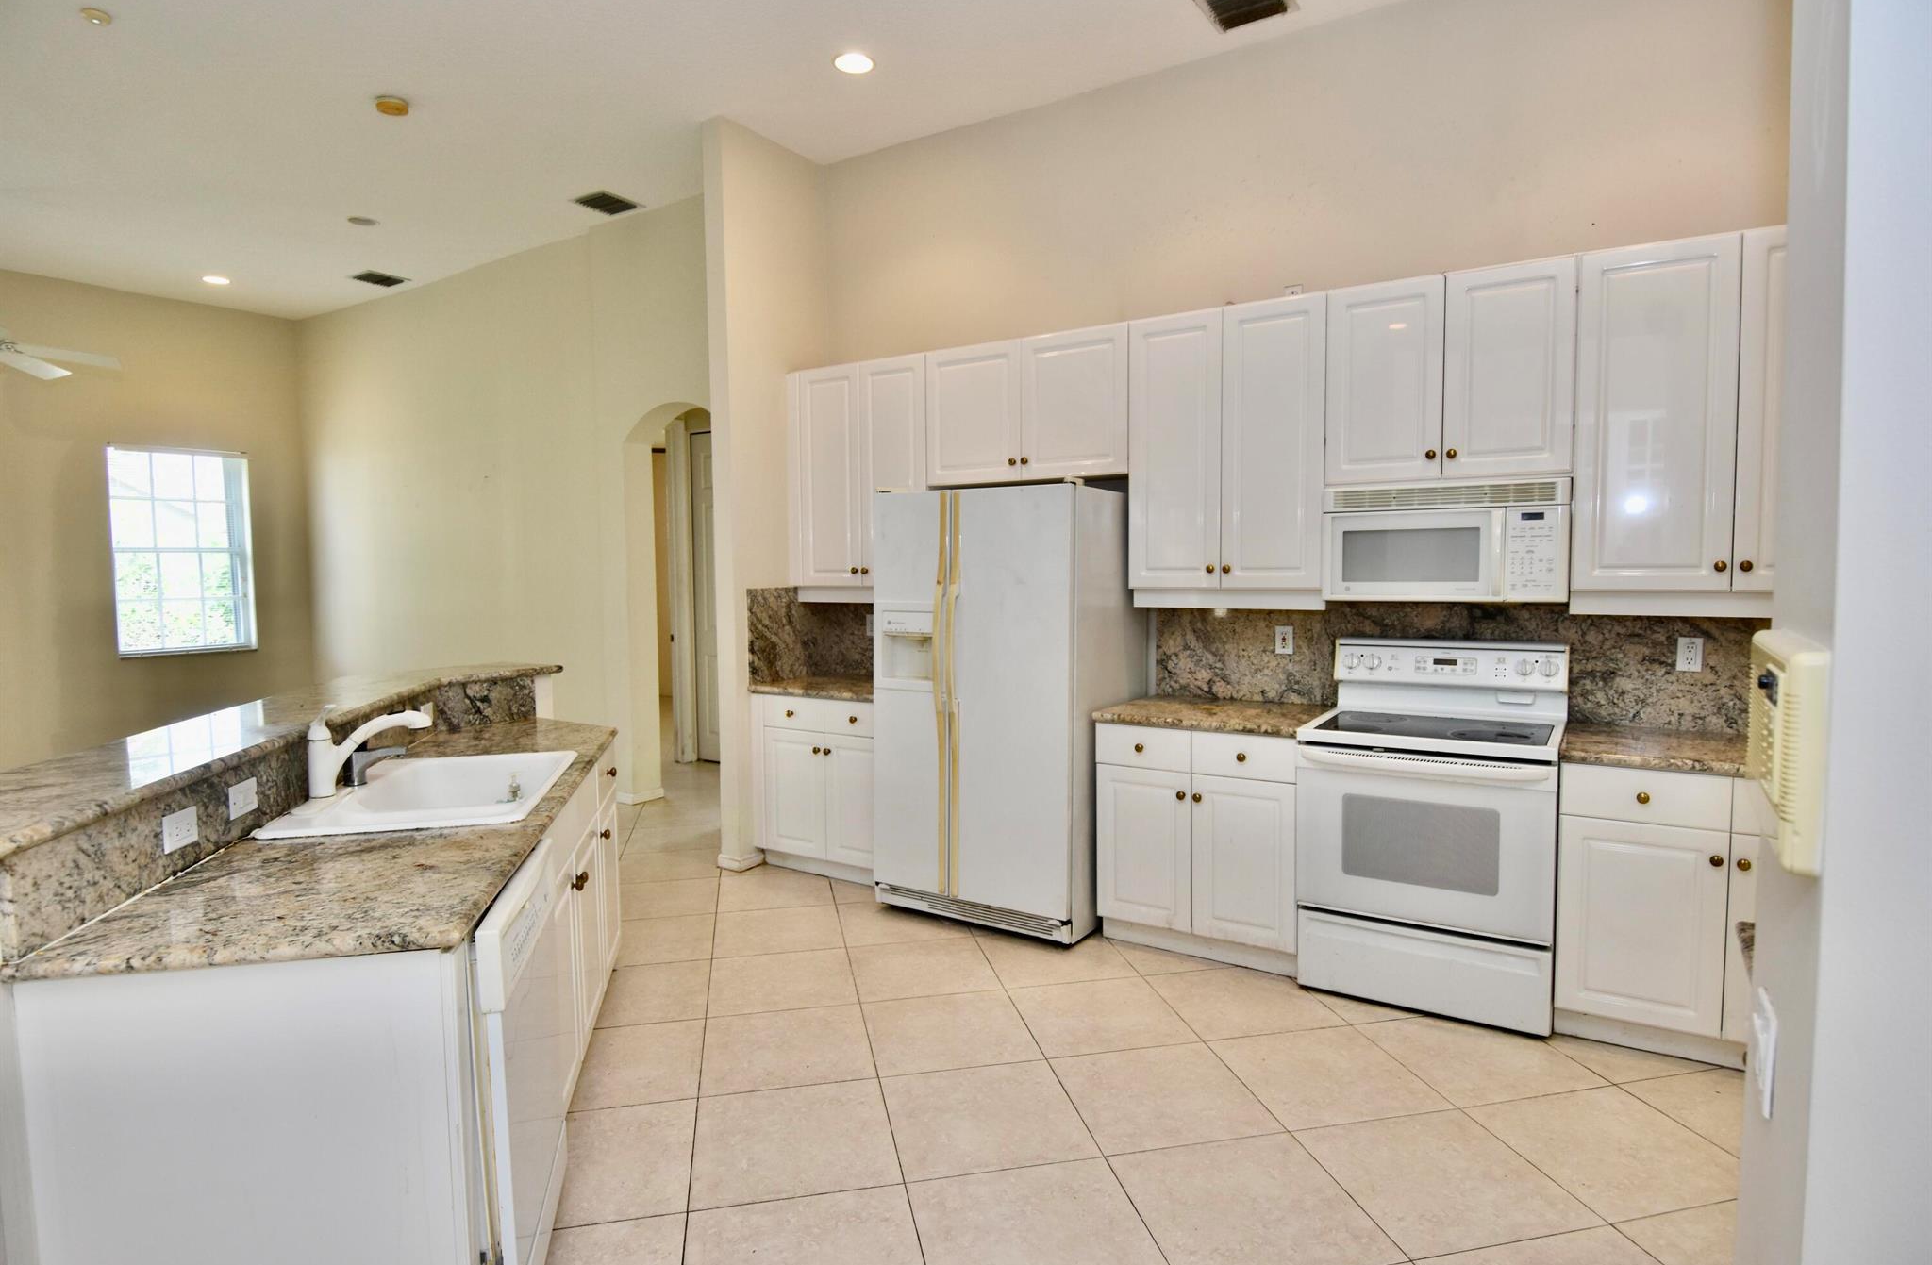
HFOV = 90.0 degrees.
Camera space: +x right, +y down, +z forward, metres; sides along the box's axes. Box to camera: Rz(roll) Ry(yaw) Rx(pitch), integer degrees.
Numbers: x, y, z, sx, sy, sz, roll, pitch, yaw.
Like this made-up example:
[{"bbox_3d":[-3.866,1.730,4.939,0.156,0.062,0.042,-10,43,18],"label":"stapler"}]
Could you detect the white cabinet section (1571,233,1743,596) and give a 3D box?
[{"bbox_3d":[2.218,-0.671,3.137,0.412,1.068,0.330,2,4,32],"label":"white cabinet section"}]

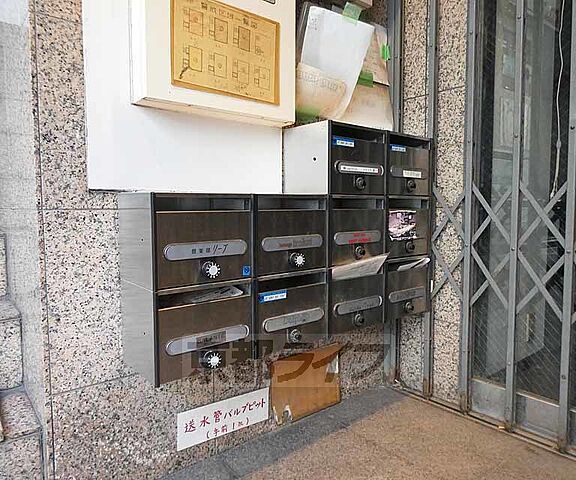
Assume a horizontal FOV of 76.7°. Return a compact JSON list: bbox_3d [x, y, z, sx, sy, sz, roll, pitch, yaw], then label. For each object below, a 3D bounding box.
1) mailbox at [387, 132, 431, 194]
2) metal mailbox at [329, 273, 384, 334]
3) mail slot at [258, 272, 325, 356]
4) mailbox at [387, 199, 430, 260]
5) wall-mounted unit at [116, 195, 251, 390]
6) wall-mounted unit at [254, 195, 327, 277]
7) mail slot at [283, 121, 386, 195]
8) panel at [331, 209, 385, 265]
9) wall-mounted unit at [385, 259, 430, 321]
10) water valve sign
[{"bbox_3d":[0.384,-0.280,1.445,0.272,0.227,0.232,-4,6,-36],"label":"mailbox"},{"bbox_3d":[0.171,0.193,1.324,0.267,0.216,0.232,-4,6,-36],"label":"metal mailbox"},{"bbox_3d":[-0.043,0.205,1.182,0.272,0.229,0.220,-4,7,-36],"label":"mail slot"},{"bbox_3d":[0.400,-0.057,1.484,0.272,0.229,0.220,-4,7,-36],"label":"mailbox"},{"bbox_3d":[-0.268,0.104,0.994,0.267,0.455,0.237,-4,6,-36],"label":"wall-mounted unit"},{"bbox_3d":[-0.044,-0.025,1.160,0.272,0.229,0.220,-4,7,-36],"label":"wall-mounted unit"},{"bbox_3d":[0.166,-0.265,1.284,0.272,0.227,0.232,-4,6,-36],"label":"mail slot"},{"bbox_3d":[0.233,-0.017,1.220,0.256,0.182,0.019,-4,6,-36],"label":"panel"},{"bbox_3d":[0.400,0.173,1.506,0.272,0.229,0.220,-4,7,-36],"label":"wall-mounted unit"},{"bbox_3d":[-0.209,0.608,1.251,0.346,0.121,0.010,-4,7,-36],"label":"water valve sign"}]

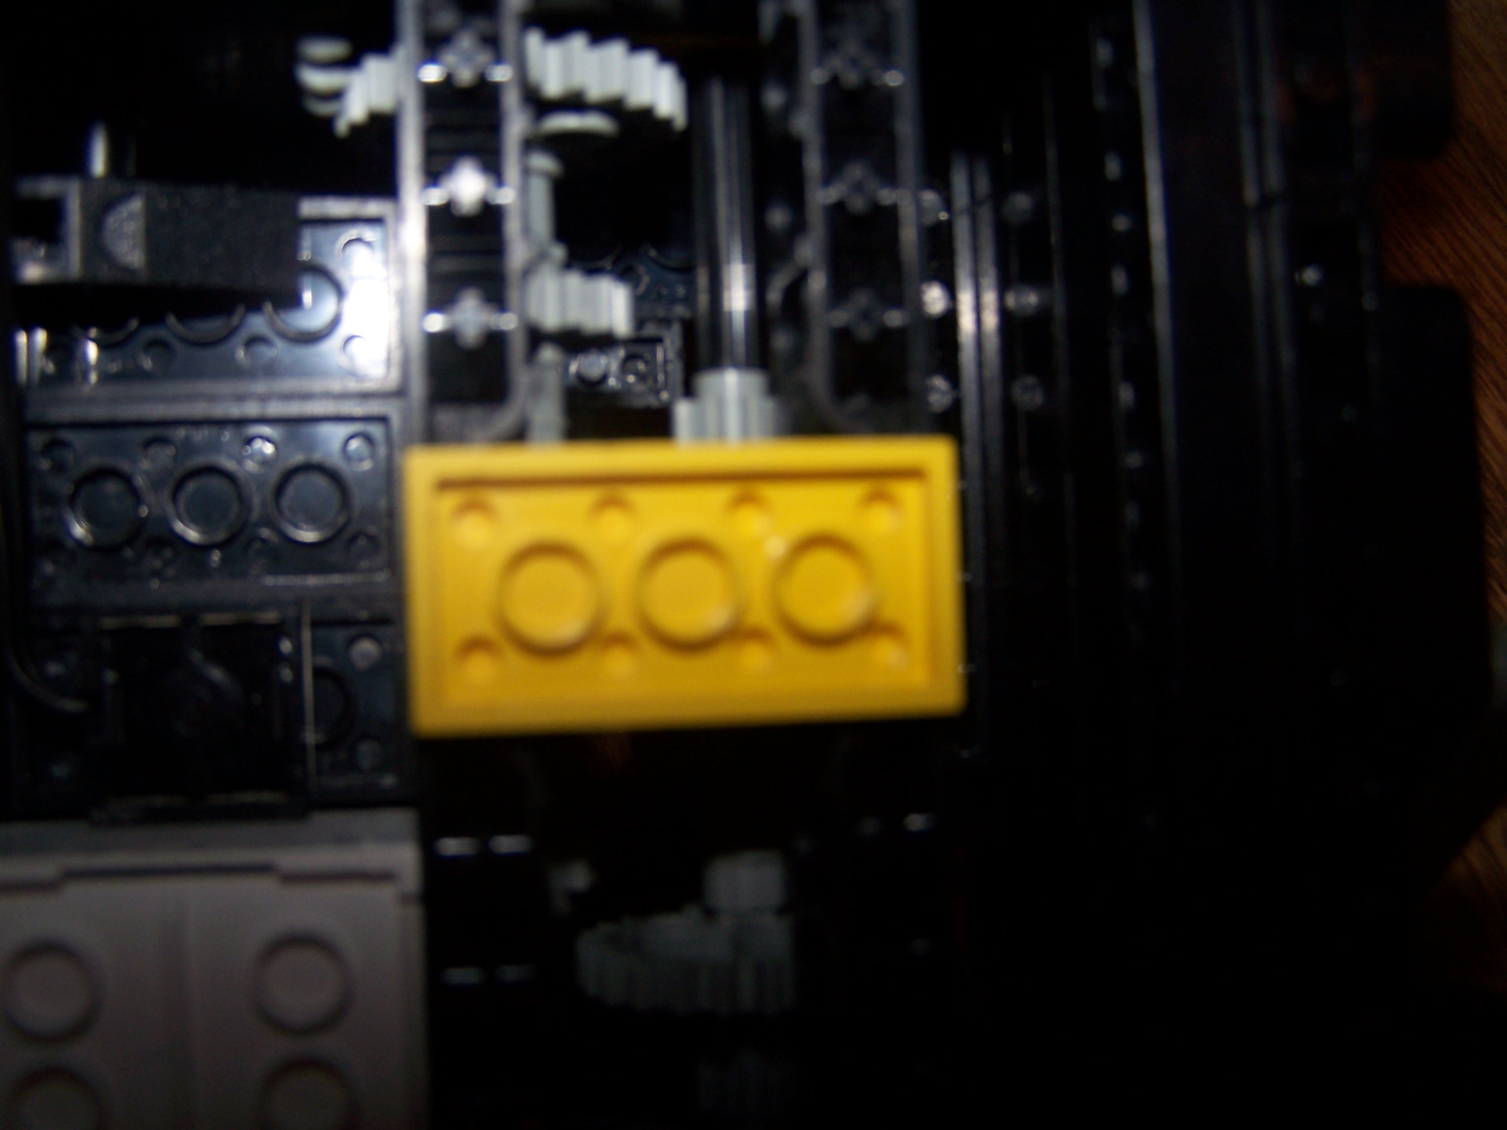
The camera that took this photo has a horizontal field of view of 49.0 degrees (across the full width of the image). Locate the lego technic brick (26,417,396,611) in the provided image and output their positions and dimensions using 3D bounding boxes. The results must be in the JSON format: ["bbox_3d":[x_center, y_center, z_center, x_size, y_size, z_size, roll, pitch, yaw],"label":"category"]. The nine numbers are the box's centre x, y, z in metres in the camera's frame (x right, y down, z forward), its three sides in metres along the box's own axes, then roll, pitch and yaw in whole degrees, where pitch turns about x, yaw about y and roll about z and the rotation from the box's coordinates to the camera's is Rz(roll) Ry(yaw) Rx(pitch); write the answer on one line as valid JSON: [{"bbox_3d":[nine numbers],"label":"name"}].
[{"bbox_3d":[-0.043,-0.005,0.133,0.032,0.005,0.016,-1,90,-3],"label":"lego technic brick"}]

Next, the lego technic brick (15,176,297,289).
[{"bbox_3d":[-0.047,-0.025,0.126,0.024,0.011,0.008,-1,90,-3],"label":"lego technic brick"}]

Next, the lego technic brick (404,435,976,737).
[{"bbox_3d":[-0.004,0.001,0.097,0.032,0.005,0.016,-2,90,-11],"label":"lego technic brick"}]

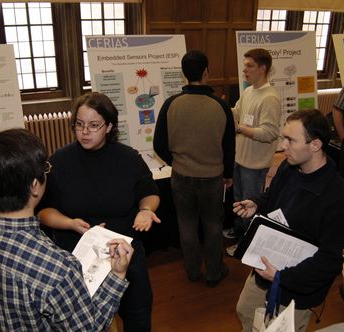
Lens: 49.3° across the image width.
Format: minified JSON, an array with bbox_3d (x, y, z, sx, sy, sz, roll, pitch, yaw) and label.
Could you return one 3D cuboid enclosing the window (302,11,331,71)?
[{"bbox_3d":[2.505,-2.211,6.600,0.610,1.040,0.100,-9,23,-21],"label":"window"}]

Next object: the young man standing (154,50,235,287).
[{"bbox_3d":[0.168,0.087,2.715,0.530,1.760,0.370,6,22,14],"label":"young man standing"}]

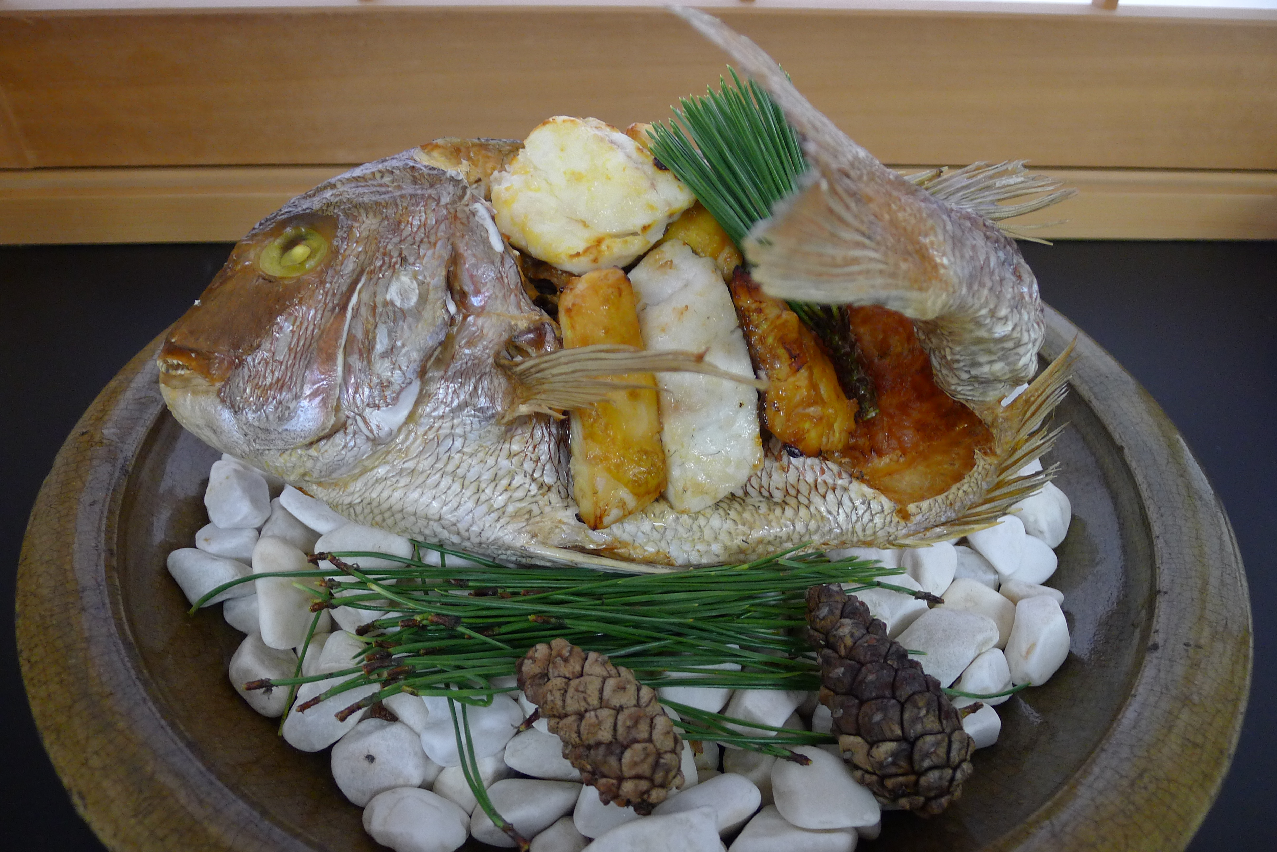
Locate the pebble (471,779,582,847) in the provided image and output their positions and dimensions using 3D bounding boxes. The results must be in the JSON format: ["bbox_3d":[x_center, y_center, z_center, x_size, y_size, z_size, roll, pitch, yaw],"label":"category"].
[{"bbox_3d":[-0.029,0.100,0.220,0.029,0.011,0.015,-11,42,-15],"label":"pebble"}]

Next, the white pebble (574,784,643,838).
[{"bbox_3d":[-0.006,0.092,0.204,0.020,0.013,0.016,2,40,0],"label":"white pebble"}]

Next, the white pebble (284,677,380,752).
[{"bbox_3d":[-0.081,0.075,0.224,0.016,0.013,0.026,33,49,32],"label":"white pebble"}]

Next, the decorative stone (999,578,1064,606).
[{"bbox_3d":[0.114,0.049,0.247,0.018,0.010,0.011,2,40,0],"label":"decorative stone"}]

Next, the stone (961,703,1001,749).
[{"bbox_3d":[0.085,0.076,0.217,0.015,0.012,0.012,2,40,0],"label":"stone"}]

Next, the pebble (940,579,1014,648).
[{"bbox_3d":[0.102,0.056,0.255,0.022,0.016,0.027,28,46,28],"label":"pebble"}]

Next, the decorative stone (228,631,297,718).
[{"bbox_3d":[-0.097,0.064,0.222,0.015,0.016,0.024,2,40,0],"label":"decorative stone"}]

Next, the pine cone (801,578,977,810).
[{"bbox_3d":[0.058,0.063,0.202,0.029,0.029,0.056,-24,55,8],"label":"pine cone"}]

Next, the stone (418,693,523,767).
[{"bbox_3d":[-0.040,0.071,0.204,0.025,0.016,0.021,2,40,0],"label":"stone"}]

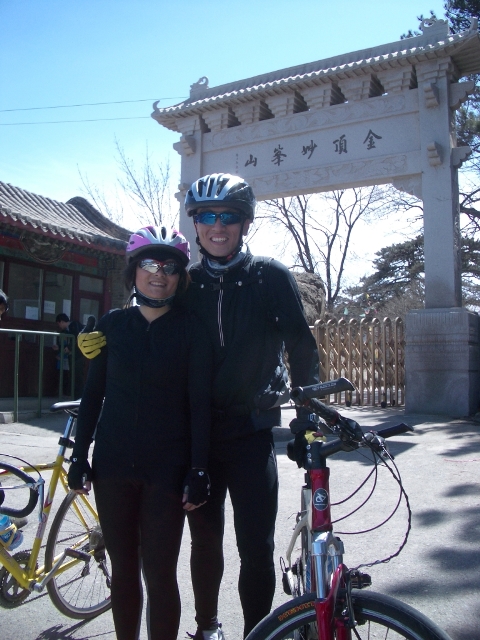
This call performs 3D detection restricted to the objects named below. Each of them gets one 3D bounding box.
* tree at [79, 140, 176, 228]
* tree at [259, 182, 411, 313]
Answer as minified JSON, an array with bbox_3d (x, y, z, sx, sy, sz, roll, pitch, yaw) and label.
[{"bbox_3d":[-3.059,-2.094,19.500,3.900,6.600,3.600,0,-5,0],"label":"tree"},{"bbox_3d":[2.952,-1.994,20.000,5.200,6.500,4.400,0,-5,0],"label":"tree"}]

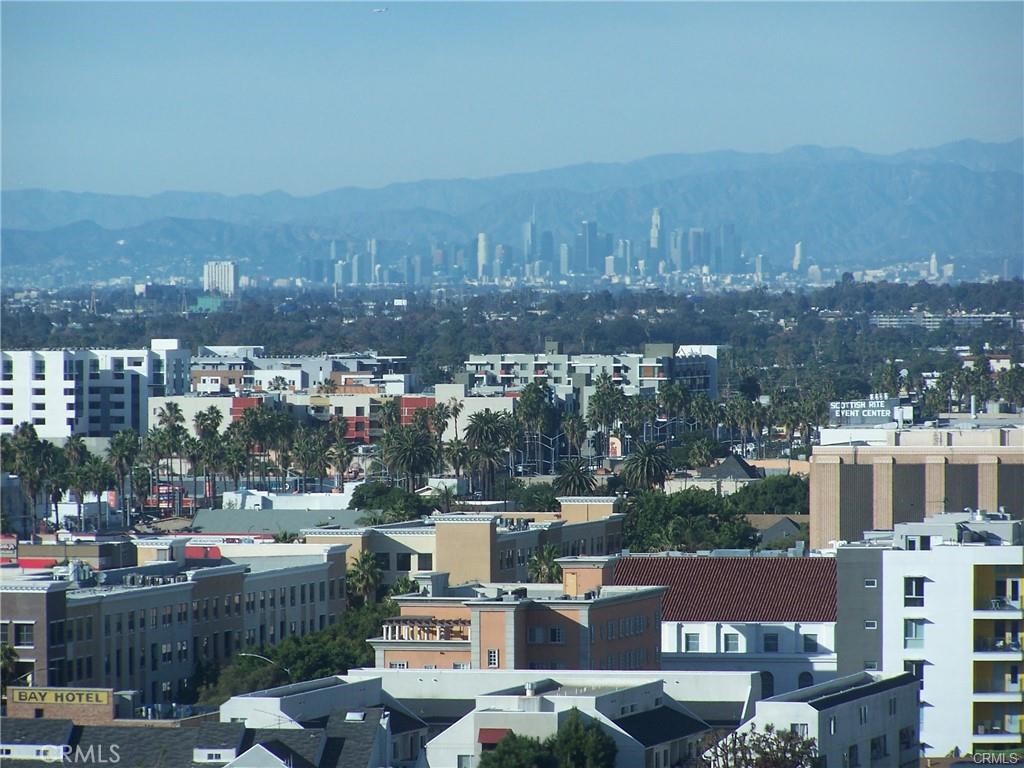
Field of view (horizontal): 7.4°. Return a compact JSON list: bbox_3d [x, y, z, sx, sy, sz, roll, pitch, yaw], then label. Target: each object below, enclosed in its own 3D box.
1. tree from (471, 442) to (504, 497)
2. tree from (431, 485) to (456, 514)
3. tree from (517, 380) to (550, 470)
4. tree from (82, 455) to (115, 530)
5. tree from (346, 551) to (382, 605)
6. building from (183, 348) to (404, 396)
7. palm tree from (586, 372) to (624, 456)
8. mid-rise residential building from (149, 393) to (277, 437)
[{"bbox_3d":[-3.890,15.360,1260.080,5.400,12.120,5.400,0,1,0],"label":"tree"},{"bbox_3d":[-9.420,18.770,1090.070,3.570,9.900,3.570,0,1,0],"label":"tree"},{"bbox_3d":[4.080,8.960,1502.970,6.450,18.480,6.450,0,1,0],"label":"tree"},{"bbox_3d":[-62.240,16.350,1193.270,4.820,11.500,4.820,0,1,0],"label":"tree"},{"bbox_3d":[-13.950,22.637,749.722,3.405,13.789,3.405,0,1,12],"label":"tree"},{"bbox_3d":[-47.290,3.800,1764.360,41.000,22.700,40.000,0,1,12],"label":"building"},{"bbox_3d":[18.350,7.630,1555.870,7.460,19.780,7.460,0,1,0],"label":"palm tree"},{"bbox_3d":[-58.600,10.020,1556.360,24.500,15.420,25.000,0,1,12],"label":"mid-rise residential building"}]

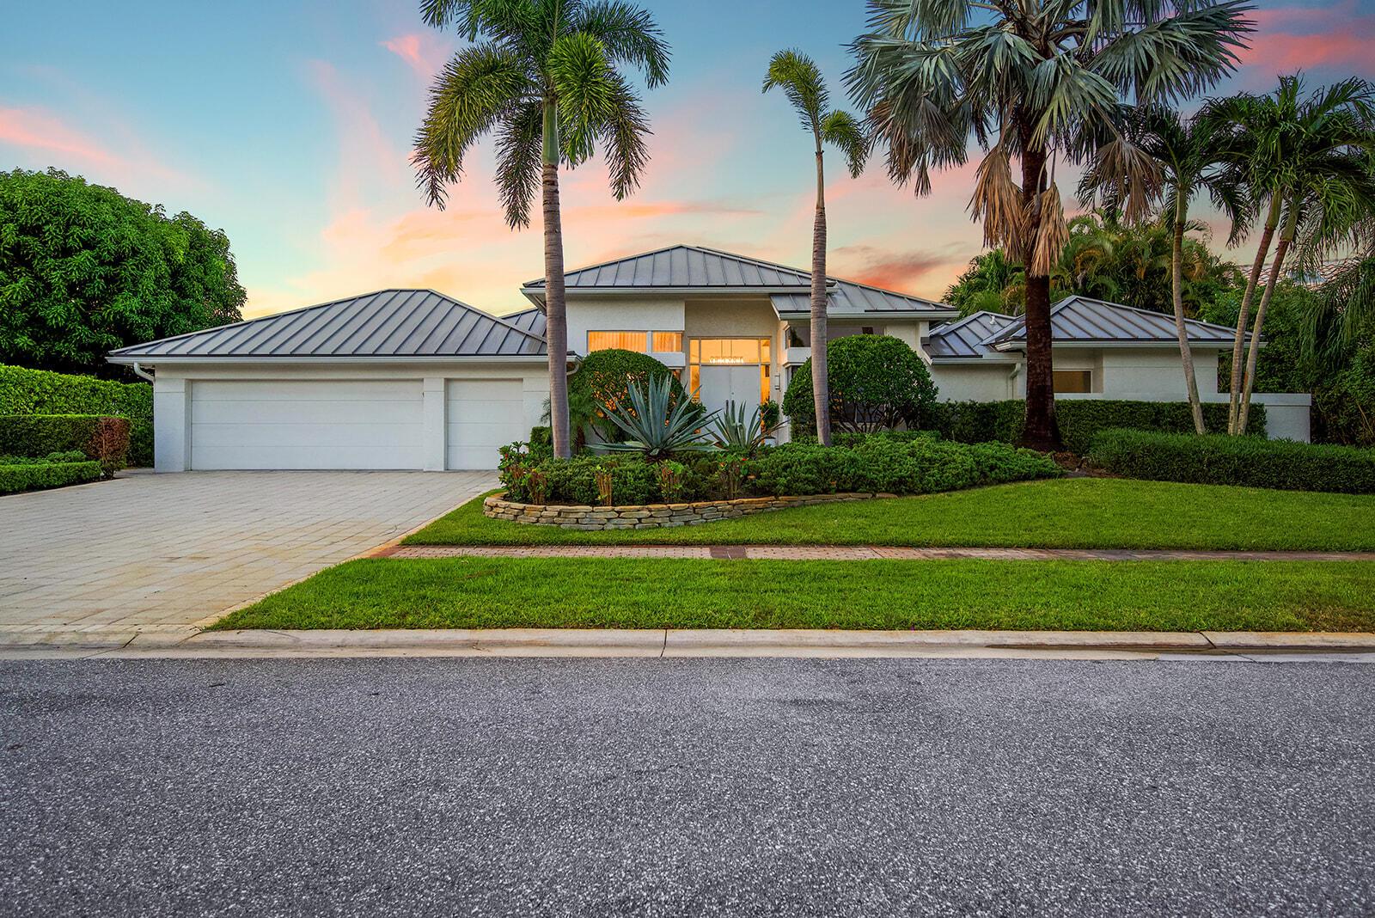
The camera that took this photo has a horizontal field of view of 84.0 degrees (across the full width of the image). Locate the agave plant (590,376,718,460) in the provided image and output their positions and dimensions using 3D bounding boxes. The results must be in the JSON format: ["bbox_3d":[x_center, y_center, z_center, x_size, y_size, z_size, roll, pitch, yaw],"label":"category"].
[{"bbox_3d":[-0.531,-0.624,12.000,2.000,1.370,1.900,0,1,0],"label":"agave plant"}]

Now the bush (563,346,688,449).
[{"bbox_3d":[-1.224,-1.200,16.900,3.000,2.500,2.800,0,1,0],"label":"bush"}]

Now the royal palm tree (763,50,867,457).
[{"bbox_3d":[2.335,-3.685,13.900,1.930,7.500,1.800,0,1,0],"label":"royal palm tree"}]

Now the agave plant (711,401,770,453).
[{"bbox_3d":[0.916,-0.526,12.900,1.150,0.950,1.100,0,1,0],"label":"agave plant"}]

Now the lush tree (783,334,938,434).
[{"bbox_3d":[3.587,-1.255,15.800,3.100,2.600,2.900,0,1,0],"label":"lush tree"}]

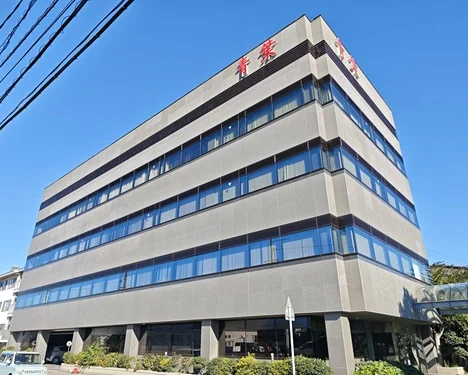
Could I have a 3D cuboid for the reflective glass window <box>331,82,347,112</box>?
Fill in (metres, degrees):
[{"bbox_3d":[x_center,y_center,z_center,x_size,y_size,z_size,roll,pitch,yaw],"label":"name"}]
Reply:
[{"bbox_3d":[5.435,-4.282,16.787,0.120,1.140,1.790,-20,-32,37],"label":"reflective glass window"}]

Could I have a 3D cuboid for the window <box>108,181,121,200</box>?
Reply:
[{"bbox_3d":[-9.493,0.414,26.423,1.806,1.009,0.100,-21,-32,37],"label":"window"}]

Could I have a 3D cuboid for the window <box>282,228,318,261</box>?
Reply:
[{"bbox_3d":[2.696,2.388,13.631,1.727,1.105,0.100,-20,-32,37],"label":"window"}]

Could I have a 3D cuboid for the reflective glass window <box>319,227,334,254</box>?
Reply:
[{"bbox_3d":[3.568,2.061,12.762,0.524,1.027,0.100,-21,-32,37],"label":"reflective glass window"}]

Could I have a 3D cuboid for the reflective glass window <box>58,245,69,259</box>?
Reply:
[{"bbox_3d":[-16.291,6.172,31.803,1.816,1.181,0.120,-21,-32,37],"label":"reflective glass window"}]

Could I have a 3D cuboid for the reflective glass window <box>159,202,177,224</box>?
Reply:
[{"bbox_3d":[-4.011,1.680,20.423,1.760,1.021,0.100,-21,-32,37],"label":"reflective glass window"}]

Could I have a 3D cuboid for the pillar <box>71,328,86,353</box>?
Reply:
[{"bbox_3d":[-11.057,11.276,23.620,0.588,2.415,0.564,-20,-32,37],"label":"pillar"}]

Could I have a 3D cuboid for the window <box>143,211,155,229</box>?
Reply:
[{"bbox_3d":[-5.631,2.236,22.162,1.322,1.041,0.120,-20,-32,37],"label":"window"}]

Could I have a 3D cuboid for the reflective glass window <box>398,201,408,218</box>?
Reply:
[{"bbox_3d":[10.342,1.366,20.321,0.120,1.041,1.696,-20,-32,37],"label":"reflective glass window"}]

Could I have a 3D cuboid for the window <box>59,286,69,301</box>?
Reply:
[{"bbox_3d":[-14.687,9.271,28.760,1.715,1.105,0.120,-21,-32,37],"label":"window"}]

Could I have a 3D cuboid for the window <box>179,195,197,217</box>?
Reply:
[{"bbox_3d":[-2.871,1.190,21.076,1.778,1.118,0.120,-21,-32,37],"label":"window"}]

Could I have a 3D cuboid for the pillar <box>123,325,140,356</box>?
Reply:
[{"bbox_3d":[-5.971,9.431,19.669,0.620,2.450,0.630,-21,-32,37],"label":"pillar"}]

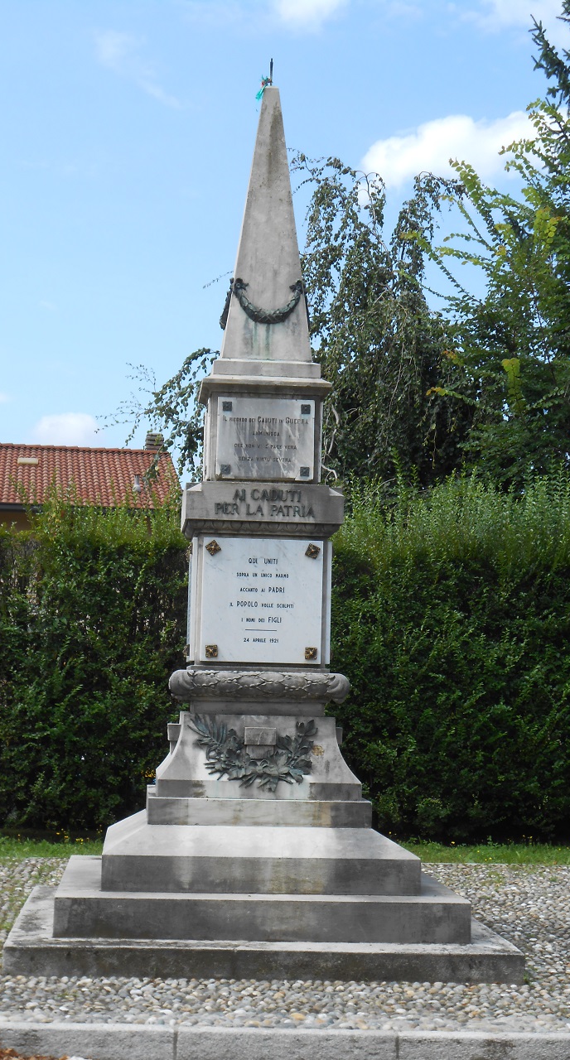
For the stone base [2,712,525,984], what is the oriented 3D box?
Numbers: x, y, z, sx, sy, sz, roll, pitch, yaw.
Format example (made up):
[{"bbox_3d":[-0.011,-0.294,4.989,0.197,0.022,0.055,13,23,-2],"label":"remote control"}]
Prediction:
[{"bbox_3d":[-0.206,1.861,10.771,2.810,1.399,2.969,2,-5,-5],"label":"stone base"}]

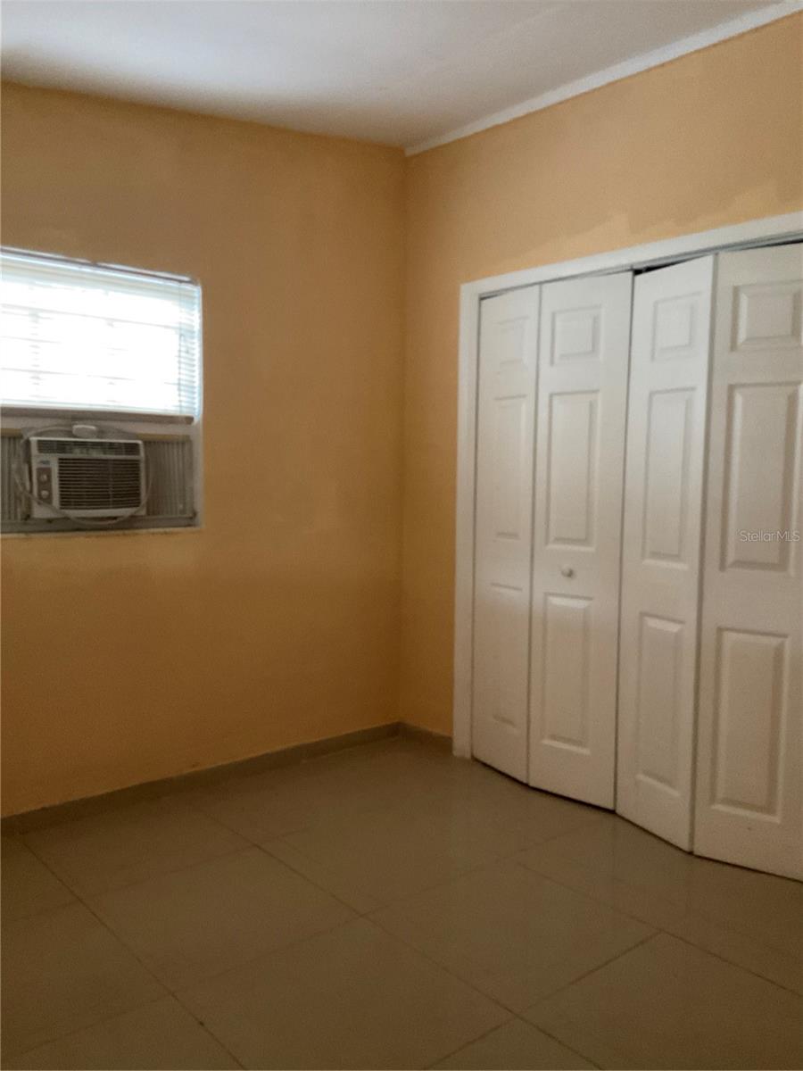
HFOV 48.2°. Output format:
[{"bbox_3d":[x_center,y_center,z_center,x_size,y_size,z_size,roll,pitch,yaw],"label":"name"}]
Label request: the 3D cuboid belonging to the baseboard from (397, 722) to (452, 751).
[{"bbox_3d":[0.116,0.949,4.220,0.014,0.080,0.376,-4,6,-40],"label":"baseboard"}]

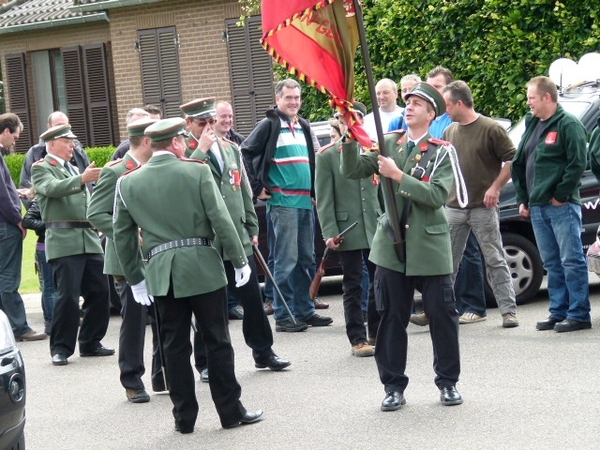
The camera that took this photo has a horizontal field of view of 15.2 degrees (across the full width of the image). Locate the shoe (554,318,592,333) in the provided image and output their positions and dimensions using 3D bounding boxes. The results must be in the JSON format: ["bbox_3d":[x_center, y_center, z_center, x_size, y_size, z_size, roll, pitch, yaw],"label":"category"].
[{"bbox_3d":[1.916,0.681,15.820,0.285,0.110,0.110,-7,5,-22],"label":"shoe"}]

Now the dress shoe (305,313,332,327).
[{"bbox_3d":[0.120,0.703,17.024,0.290,0.110,0.110,-3,5,18],"label":"dress shoe"}]

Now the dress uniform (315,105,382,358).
[{"bbox_3d":[0.386,0.005,15.686,0.560,1.740,0.400,-7,5,-25],"label":"dress uniform"}]

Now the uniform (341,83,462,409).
[{"bbox_3d":[0.625,0.123,12.982,0.640,1.860,0.480,-4,4,18],"label":"uniform"}]

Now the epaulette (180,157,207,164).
[{"bbox_3d":[-0.609,-0.369,12.880,0.145,0.030,0.060,15,11,20],"label":"epaulette"}]

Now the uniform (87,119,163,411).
[{"bbox_3d":[-1.022,0.202,14.354,0.420,1.790,0.540,-1,6,40],"label":"uniform"}]

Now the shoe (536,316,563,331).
[{"bbox_3d":[1.815,0.678,16.173,0.300,0.110,0.110,-8,5,-32],"label":"shoe"}]

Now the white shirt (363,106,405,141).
[{"bbox_3d":[0.711,-0.585,17.700,0.520,0.700,0.280,-4,4,12],"label":"white shirt"}]

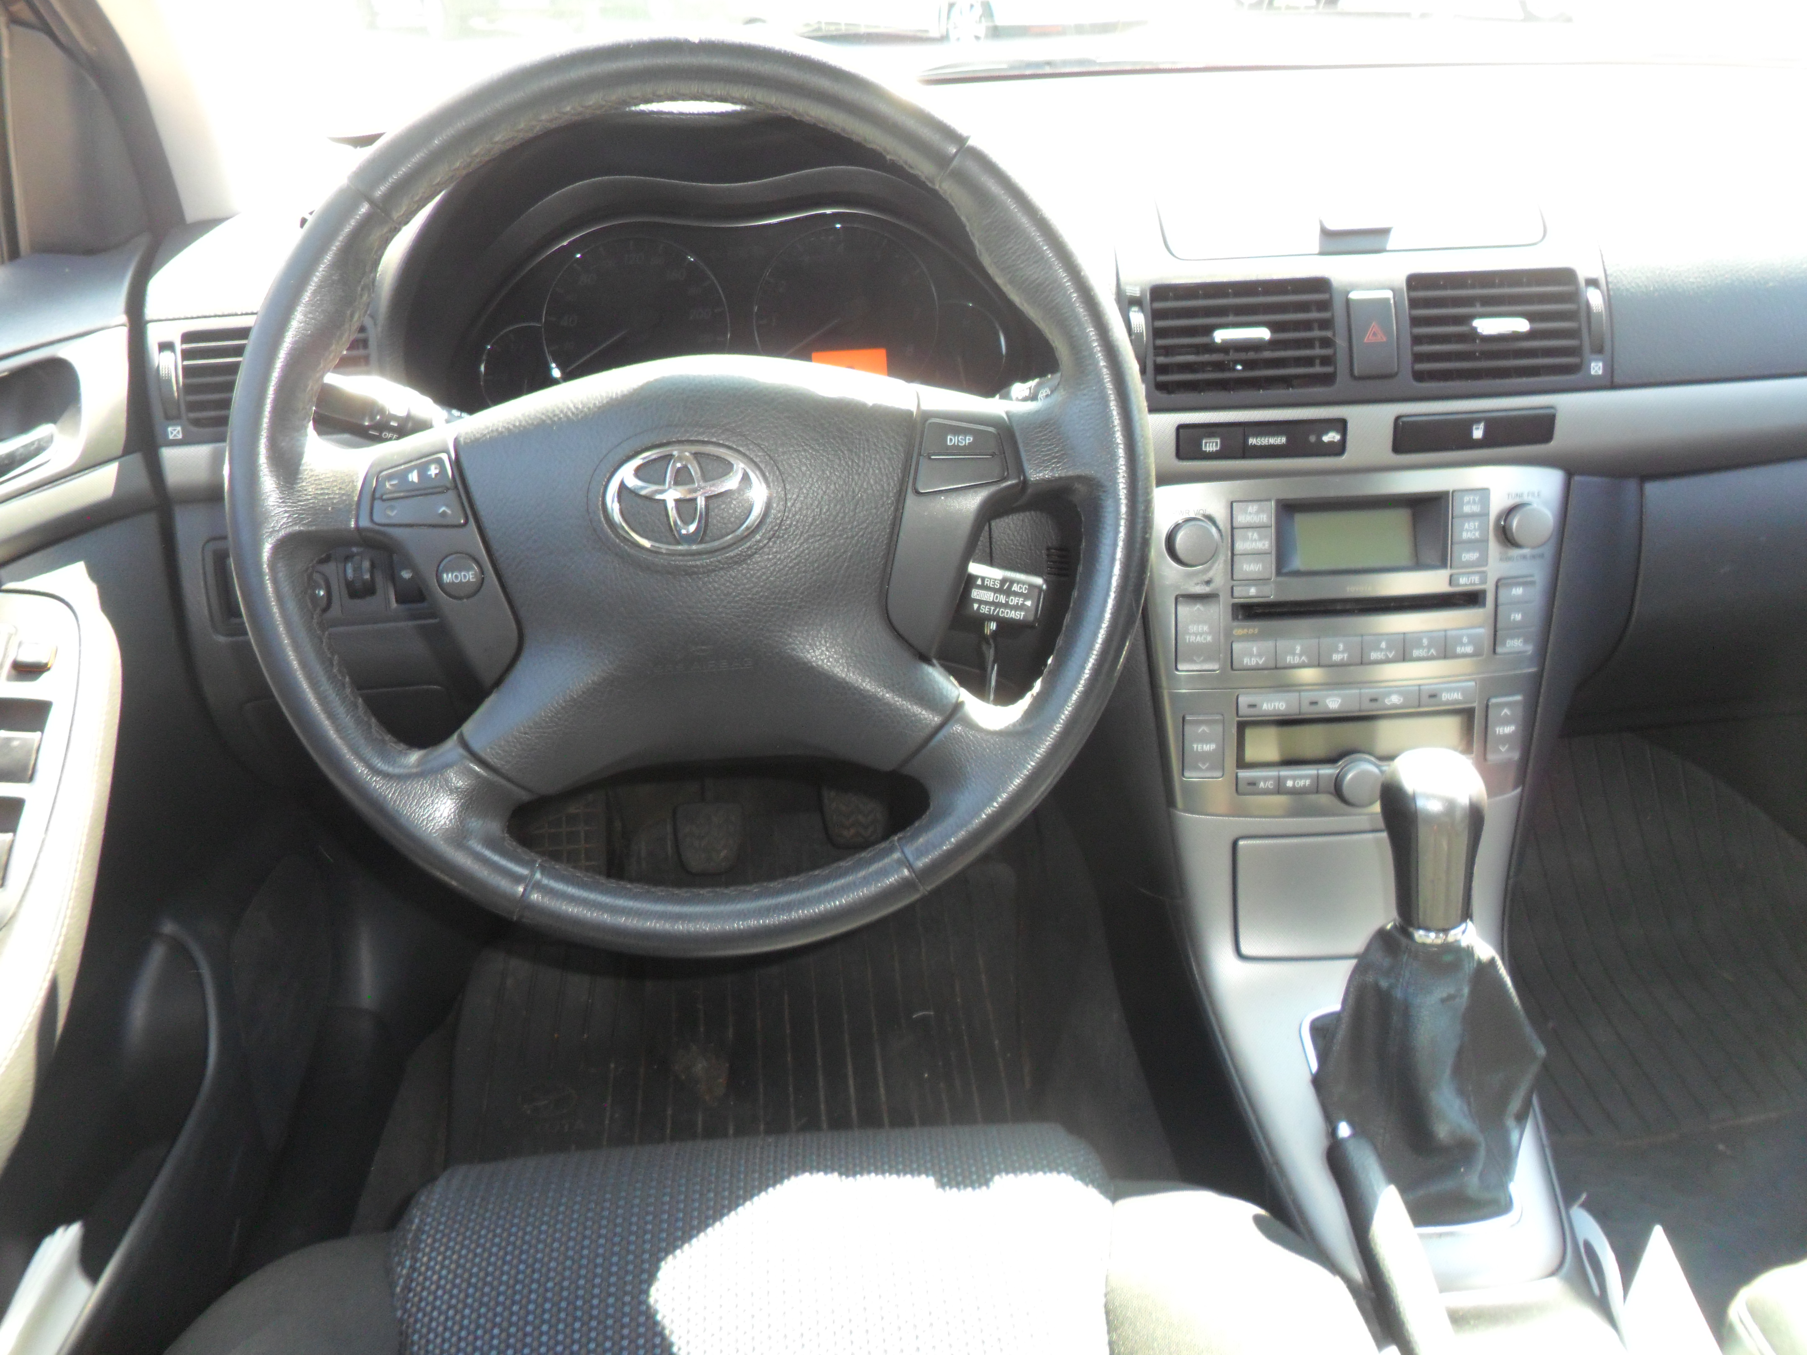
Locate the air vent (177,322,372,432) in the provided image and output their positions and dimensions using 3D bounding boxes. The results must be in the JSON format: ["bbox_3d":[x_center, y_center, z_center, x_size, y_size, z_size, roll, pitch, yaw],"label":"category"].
[{"bbox_3d":[-0.346,-0.166,0.789,0.108,0.060,0.035,-3,6,-2],"label":"air vent"}]

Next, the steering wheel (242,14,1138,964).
[{"bbox_3d":[-0.087,-0.074,0.607,0.380,0.380,0.090,-3,2,-2],"label":"steering wheel"}]

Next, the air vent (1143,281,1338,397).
[{"bbox_3d":[0.186,-0.190,0.794,0.104,0.062,0.035,-3,6,-2],"label":"air vent"}]

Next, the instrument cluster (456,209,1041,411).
[{"bbox_3d":[-0.096,-0.219,0.865,0.350,0.140,0.060,-3,8,-2],"label":"instrument cluster"}]

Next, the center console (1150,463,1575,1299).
[{"bbox_3d":[0.272,0.105,0.767,0.235,0.380,0.290,-3,28,-2],"label":"center console"}]

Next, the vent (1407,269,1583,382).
[{"bbox_3d":[0.329,-0.198,0.799,0.101,0.062,0.035,-3,6,-2],"label":"vent"}]

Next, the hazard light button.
[{"bbox_3d":[0.260,-0.191,0.784,0.029,0.052,0.015,-3,6,-2],"label":"hazard light button"}]

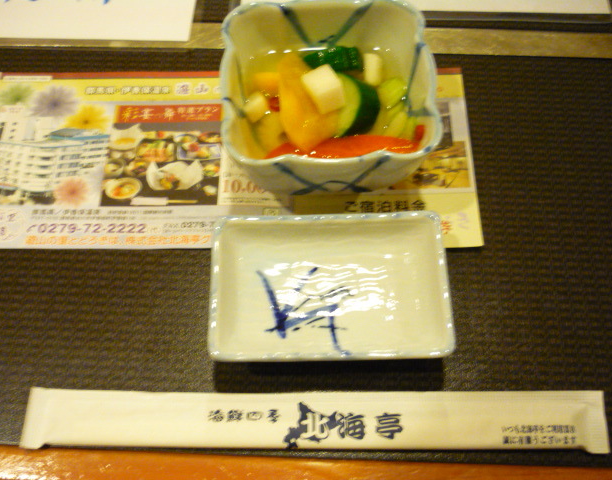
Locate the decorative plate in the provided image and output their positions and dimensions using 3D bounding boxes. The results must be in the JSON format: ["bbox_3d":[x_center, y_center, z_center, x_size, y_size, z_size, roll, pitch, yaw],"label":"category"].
[{"bbox_3d":[0.011,0.023,0.275,0.101,0.023,0.066,-1,67,0],"label":"decorative plate"}]

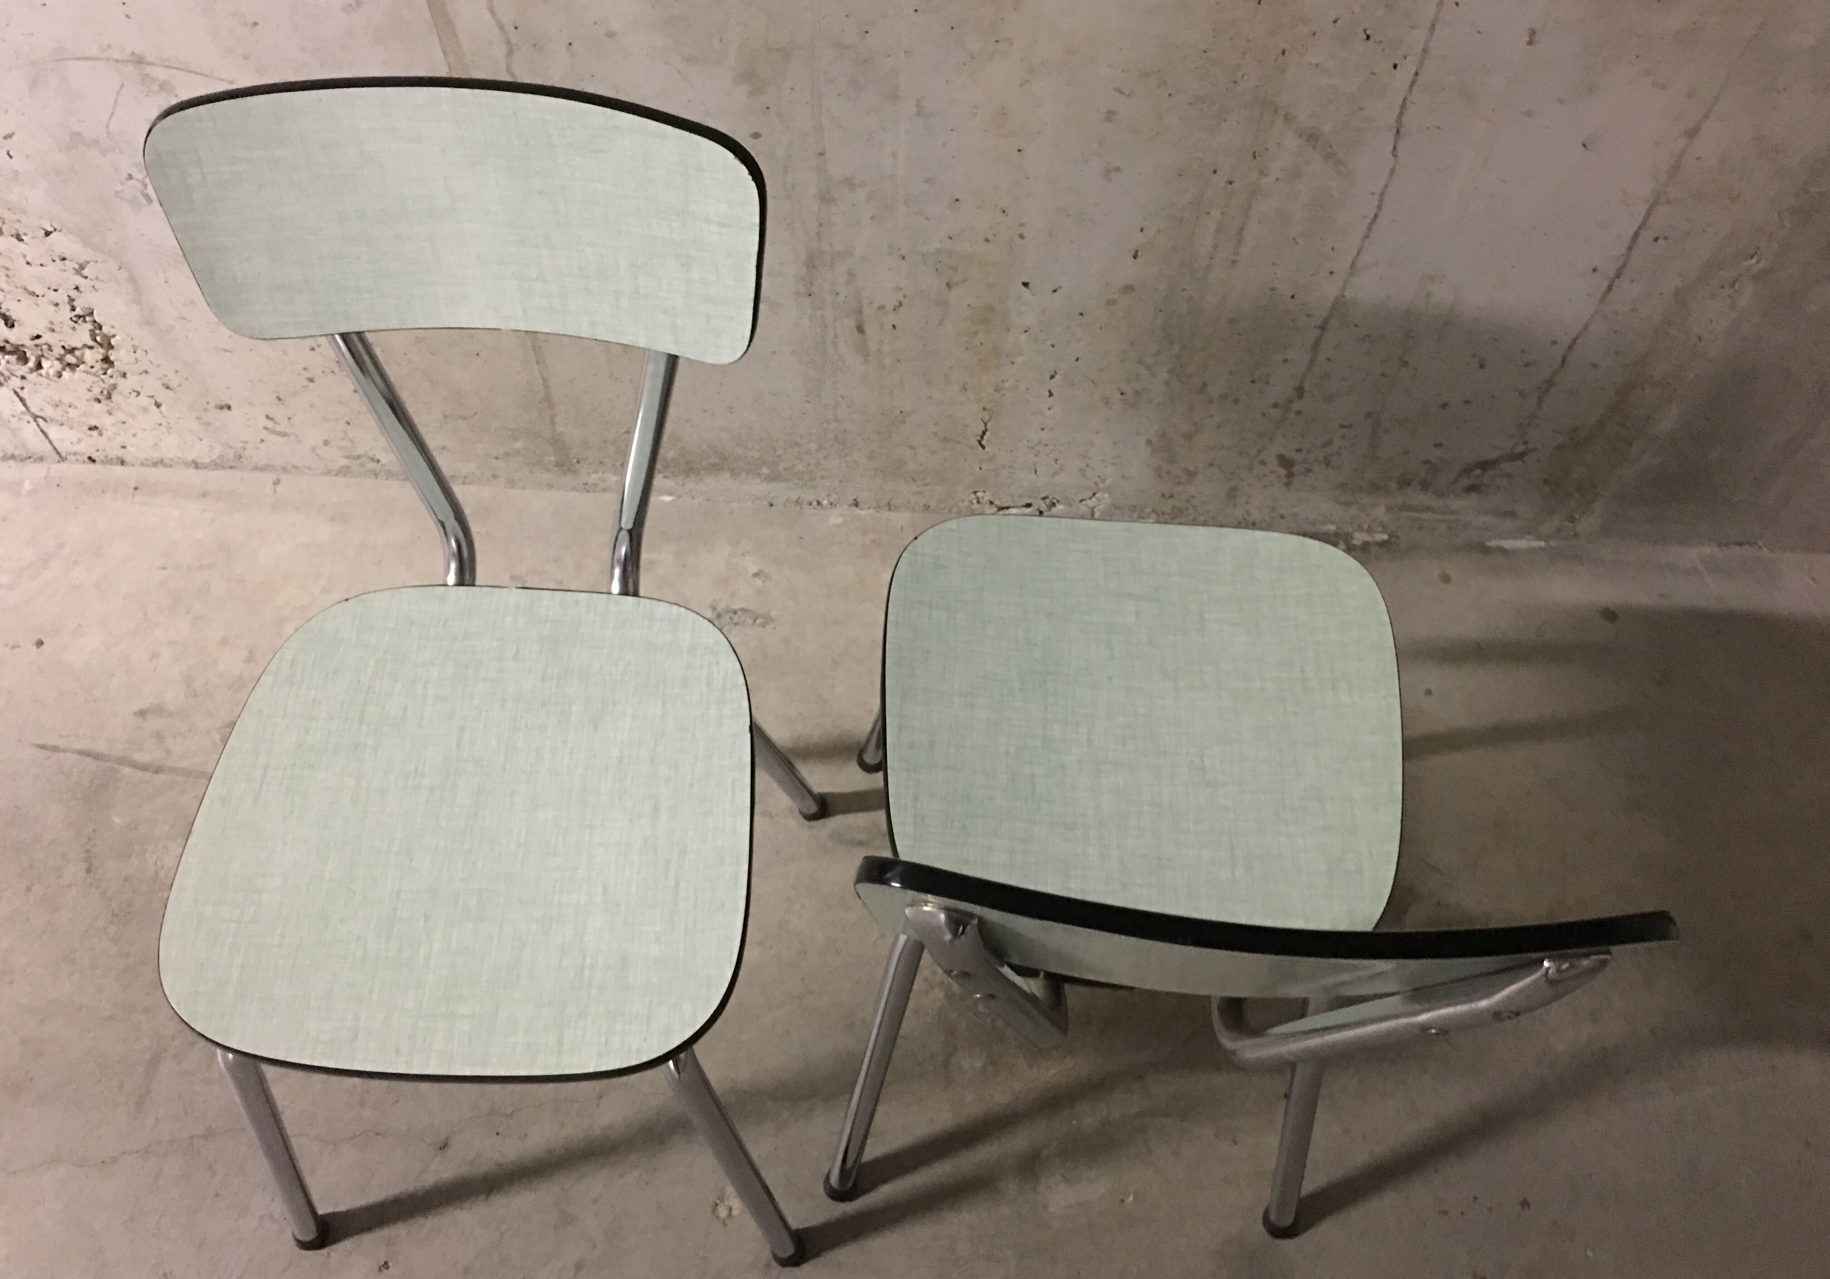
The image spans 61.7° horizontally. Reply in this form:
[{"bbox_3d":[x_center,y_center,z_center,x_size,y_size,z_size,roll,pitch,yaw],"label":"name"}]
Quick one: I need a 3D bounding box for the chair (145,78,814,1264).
[{"bbox_3d":[-0.285,0.101,1.086,0.430,0.807,0.507,3,58,0],"label":"chair"}]

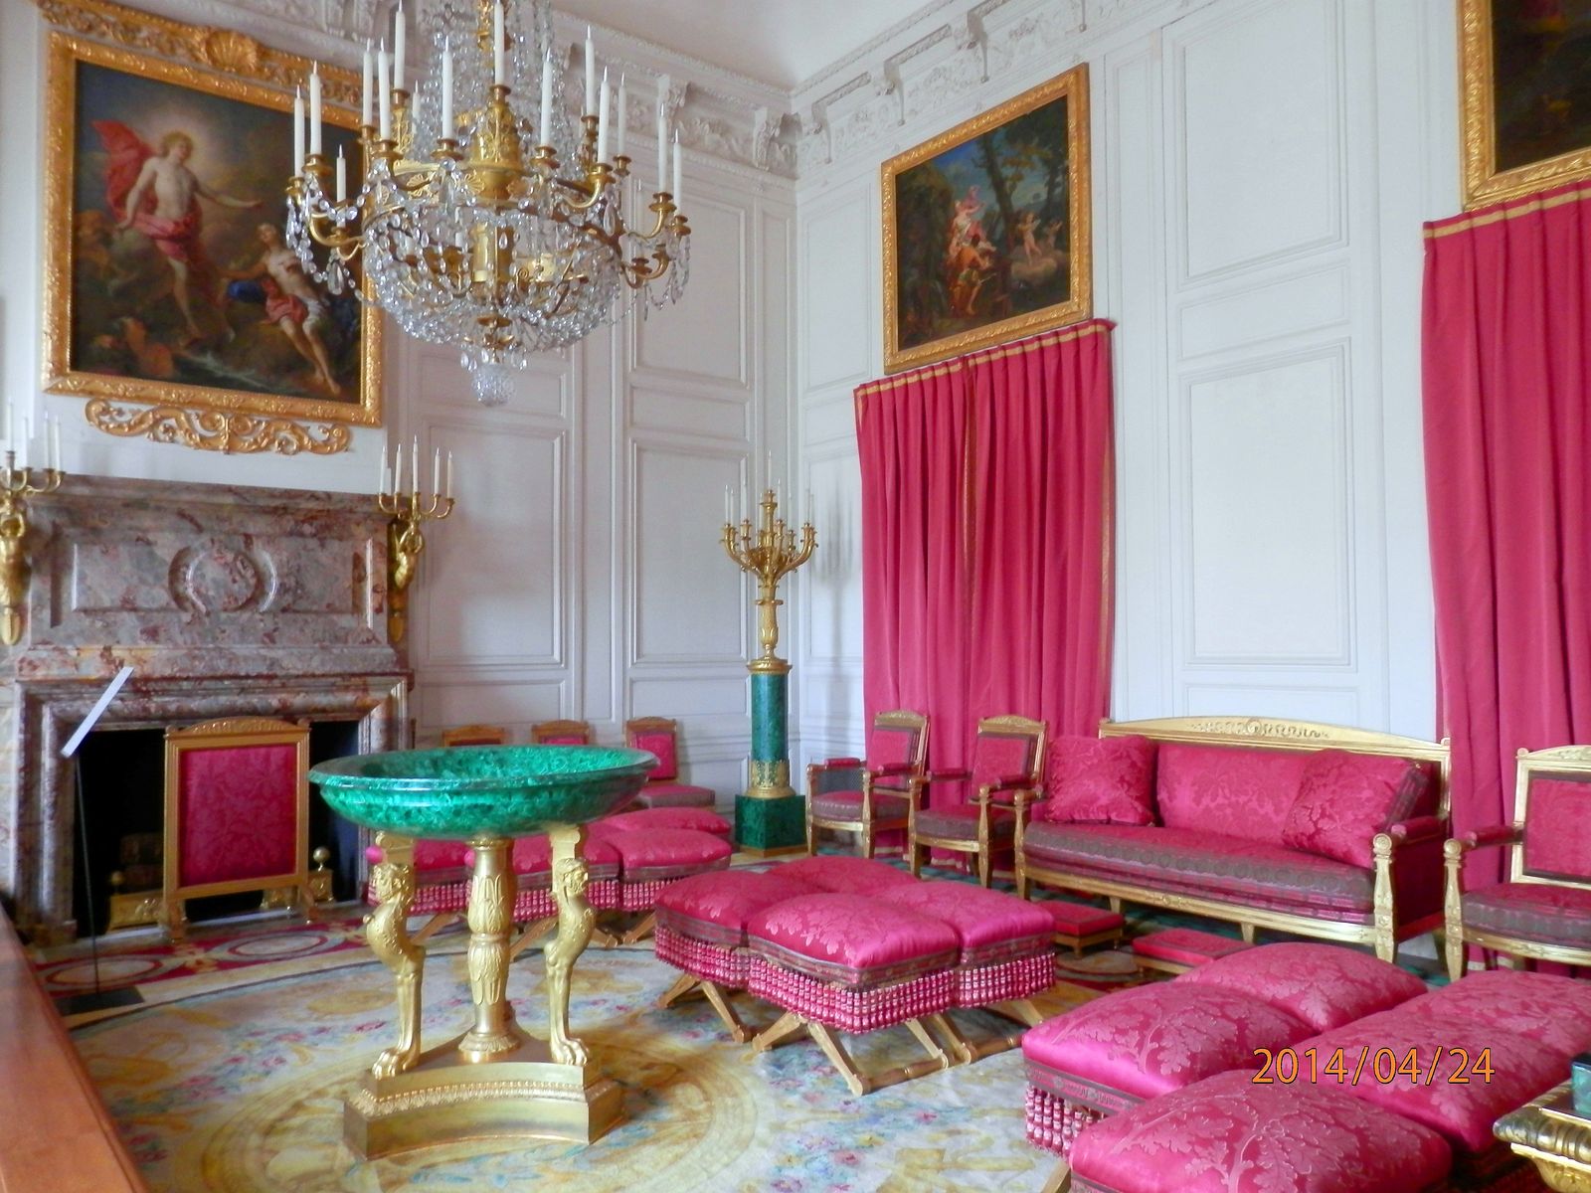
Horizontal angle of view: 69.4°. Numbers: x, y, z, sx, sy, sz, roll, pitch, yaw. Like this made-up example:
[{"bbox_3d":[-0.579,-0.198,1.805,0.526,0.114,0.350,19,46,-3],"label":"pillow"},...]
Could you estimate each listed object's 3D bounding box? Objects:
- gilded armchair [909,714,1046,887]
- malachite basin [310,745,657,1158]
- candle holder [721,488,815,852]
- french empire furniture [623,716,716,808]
[{"bbox_3d":[1.169,1.288,7.430,0.620,1.028,0.640,-3,-3,44],"label":"gilded armchair"},{"bbox_3d":[-0.998,1.111,3.762,1.094,1.128,1.094,-1,-2,0],"label":"malachite basin"},{"bbox_3d":[-0.206,0.542,8.777,0.718,2.774,0.718,1,-3,-37],"label":"candle holder"},{"bbox_3d":[-0.925,1.424,8.508,0.504,1.004,0.553,1,-3,-37],"label":"french empire furniture"}]

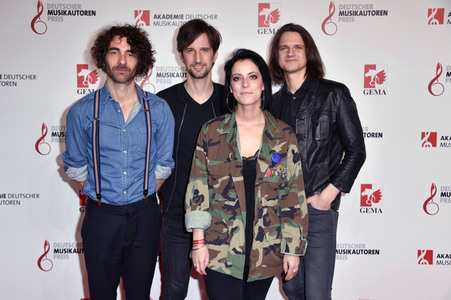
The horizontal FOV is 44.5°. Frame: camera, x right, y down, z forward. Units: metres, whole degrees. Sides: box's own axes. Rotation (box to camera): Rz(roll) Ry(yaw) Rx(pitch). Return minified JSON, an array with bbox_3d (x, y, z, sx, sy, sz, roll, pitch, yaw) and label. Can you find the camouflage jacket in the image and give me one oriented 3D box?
[{"bbox_3d":[0.088,0.185,2.380,0.530,0.720,0.310,0,6,-1],"label":"camouflage jacket"}]

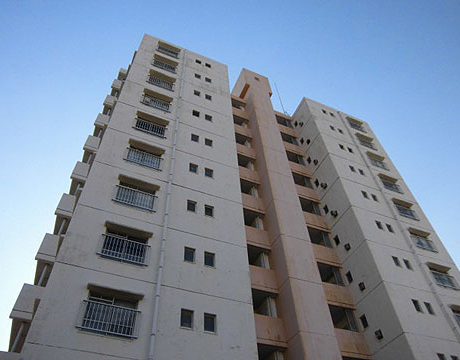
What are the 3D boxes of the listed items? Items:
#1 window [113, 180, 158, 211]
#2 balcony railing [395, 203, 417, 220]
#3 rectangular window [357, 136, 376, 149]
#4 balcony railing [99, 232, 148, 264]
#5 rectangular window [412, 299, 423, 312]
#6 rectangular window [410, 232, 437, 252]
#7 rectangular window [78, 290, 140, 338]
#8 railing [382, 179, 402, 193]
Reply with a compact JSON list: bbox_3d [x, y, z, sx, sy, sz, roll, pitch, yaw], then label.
[{"bbox_3d":[-4.083,0.742,15.756,1.700,1.220,0.180,17,-52,-17],"label":"window"},{"bbox_3d":[12.285,2.264,25.163,1.850,0.900,0.140,17,-52,-17],"label":"balcony railing"},{"bbox_3d":[11.976,-3.194,31.773,1.650,1.400,0.120,17,-52,-17],"label":"rectangular window"},{"bbox_3d":[-3.814,2.561,13.136,1.818,0.861,0.170,17,-52,-17],"label":"balcony railing"},{"bbox_3d":[9.387,6.305,18.002,0.426,0.683,0.130,17,-52,-17],"label":"rectangular window"},{"bbox_3d":[12.084,3.928,22.629,1.670,1.150,0.180,17,-52,-17],"label":"rectangular window"},{"bbox_3d":[-3.748,4.217,11.395,1.670,1.290,0.180,17,-52,-17],"label":"rectangular window"},{"bbox_3d":[12.209,0.482,27.277,1.850,0.900,0.140,17,-52,-17],"label":"railing"}]

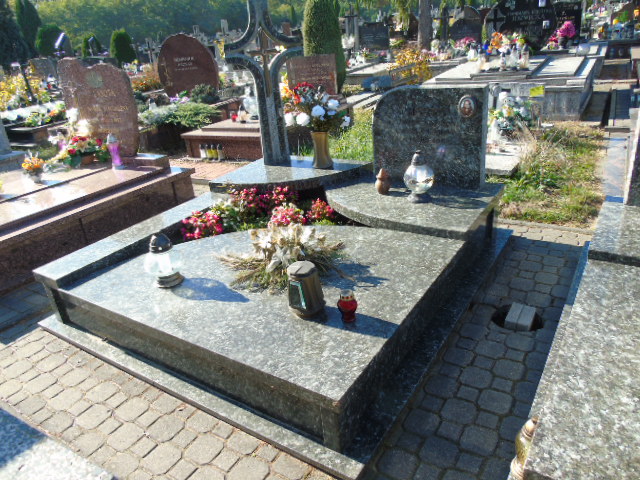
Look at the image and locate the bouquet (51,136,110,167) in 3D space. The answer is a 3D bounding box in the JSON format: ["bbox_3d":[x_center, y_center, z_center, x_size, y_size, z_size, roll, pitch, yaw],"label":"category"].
[{"bbox_3d":[-2.645,-0.993,5.125,0.620,0.330,0.400,11,28,31],"label":"bouquet"}]

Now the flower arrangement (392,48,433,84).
[{"bbox_3d":[2.100,-3.983,10.610,0.920,0.850,0.750,11,28,31],"label":"flower arrangement"}]

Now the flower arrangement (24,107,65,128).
[{"bbox_3d":[-4.786,-2.145,8.059,0.700,0.300,0.450,11,28,31],"label":"flower arrangement"}]

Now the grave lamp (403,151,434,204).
[{"bbox_3d":[0.680,-0.439,3.186,0.205,0.345,0.205,11,28,31],"label":"grave lamp"}]

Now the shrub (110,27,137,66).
[{"bbox_3d":[-9.975,-9.620,23.464,1.250,2.100,1.250,11,28,31],"label":"shrub"}]

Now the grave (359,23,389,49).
[{"bbox_3d":[1.588,-5.942,13.464,1.000,0.780,0.120,11,28,31],"label":"grave"}]

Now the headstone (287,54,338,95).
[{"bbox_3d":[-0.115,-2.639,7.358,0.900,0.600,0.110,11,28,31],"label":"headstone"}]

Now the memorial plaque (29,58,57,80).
[{"bbox_3d":[-10.138,-6.229,16.886,1.000,0.820,0.180,11,28,31],"label":"memorial plaque"}]

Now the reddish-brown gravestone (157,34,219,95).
[{"bbox_3d":[-2.180,-2.864,7.591,1.220,0.980,0.120,11,29,32],"label":"reddish-brown gravestone"}]

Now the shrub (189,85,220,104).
[{"bbox_3d":[-1.752,-2.208,6.954,0.440,0.300,0.420,-11,25,-11],"label":"shrub"}]

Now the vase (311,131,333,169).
[{"bbox_3d":[0.016,-0.719,3.685,0.165,0.278,0.165,-5,24,1],"label":"vase"}]

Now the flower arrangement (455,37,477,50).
[{"bbox_3d":[3.209,-4.334,10.195,0.480,0.360,0.420,2,25,17],"label":"flower arrangement"}]

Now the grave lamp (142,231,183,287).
[{"bbox_3d":[-0.821,0.100,2.453,0.180,0.300,0.180,11,28,31],"label":"grave lamp"}]

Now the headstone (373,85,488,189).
[{"bbox_3d":[0.772,-0.752,3.358,0.835,0.675,0.120,11,29,32],"label":"headstone"}]

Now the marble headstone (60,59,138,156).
[{"bbox_3d":[-2.396,-1.422,4.995,1.000,0.980,0.140,11,28,31],"label":"marble headstone"}]

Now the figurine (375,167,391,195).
[{"bbox_3d":[0.435,-0.408,3.209,0.105,0.170,0.105,5,26,22],"label":"figurine"}]

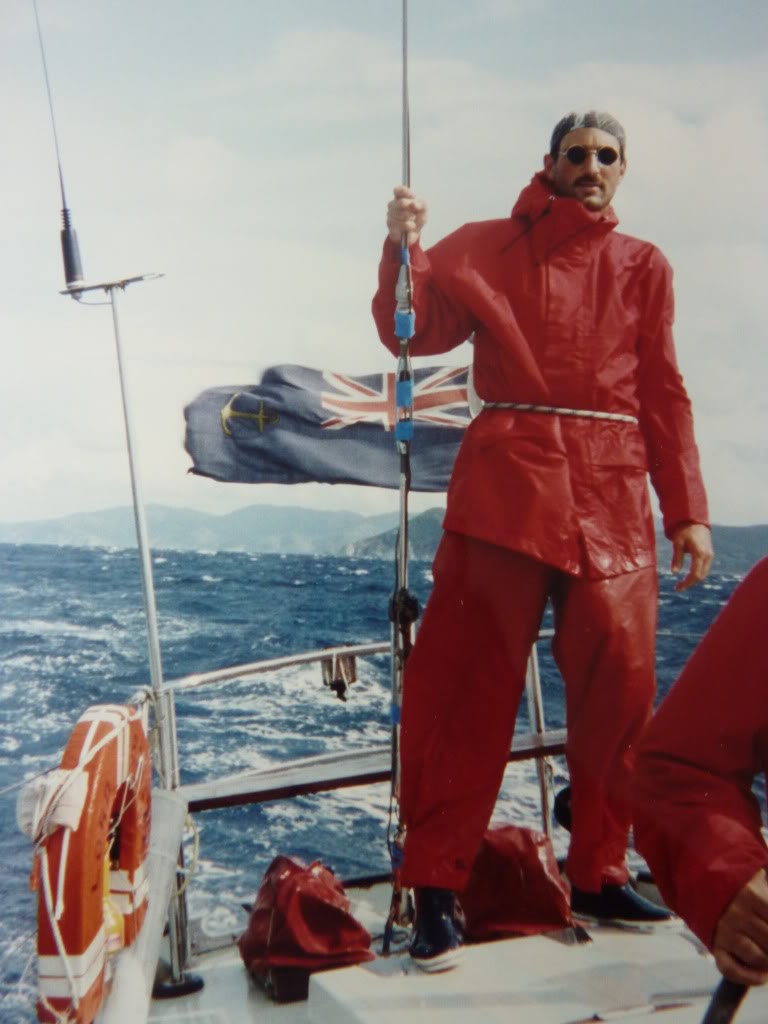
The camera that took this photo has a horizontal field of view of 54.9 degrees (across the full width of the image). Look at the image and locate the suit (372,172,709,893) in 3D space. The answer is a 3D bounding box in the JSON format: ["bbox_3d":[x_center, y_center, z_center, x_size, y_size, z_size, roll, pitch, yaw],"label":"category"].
[{"bbox_3d":[0.340,0.015,1.585,0.690,1.520,0.430,2,-3,7],"label":"suit"}]

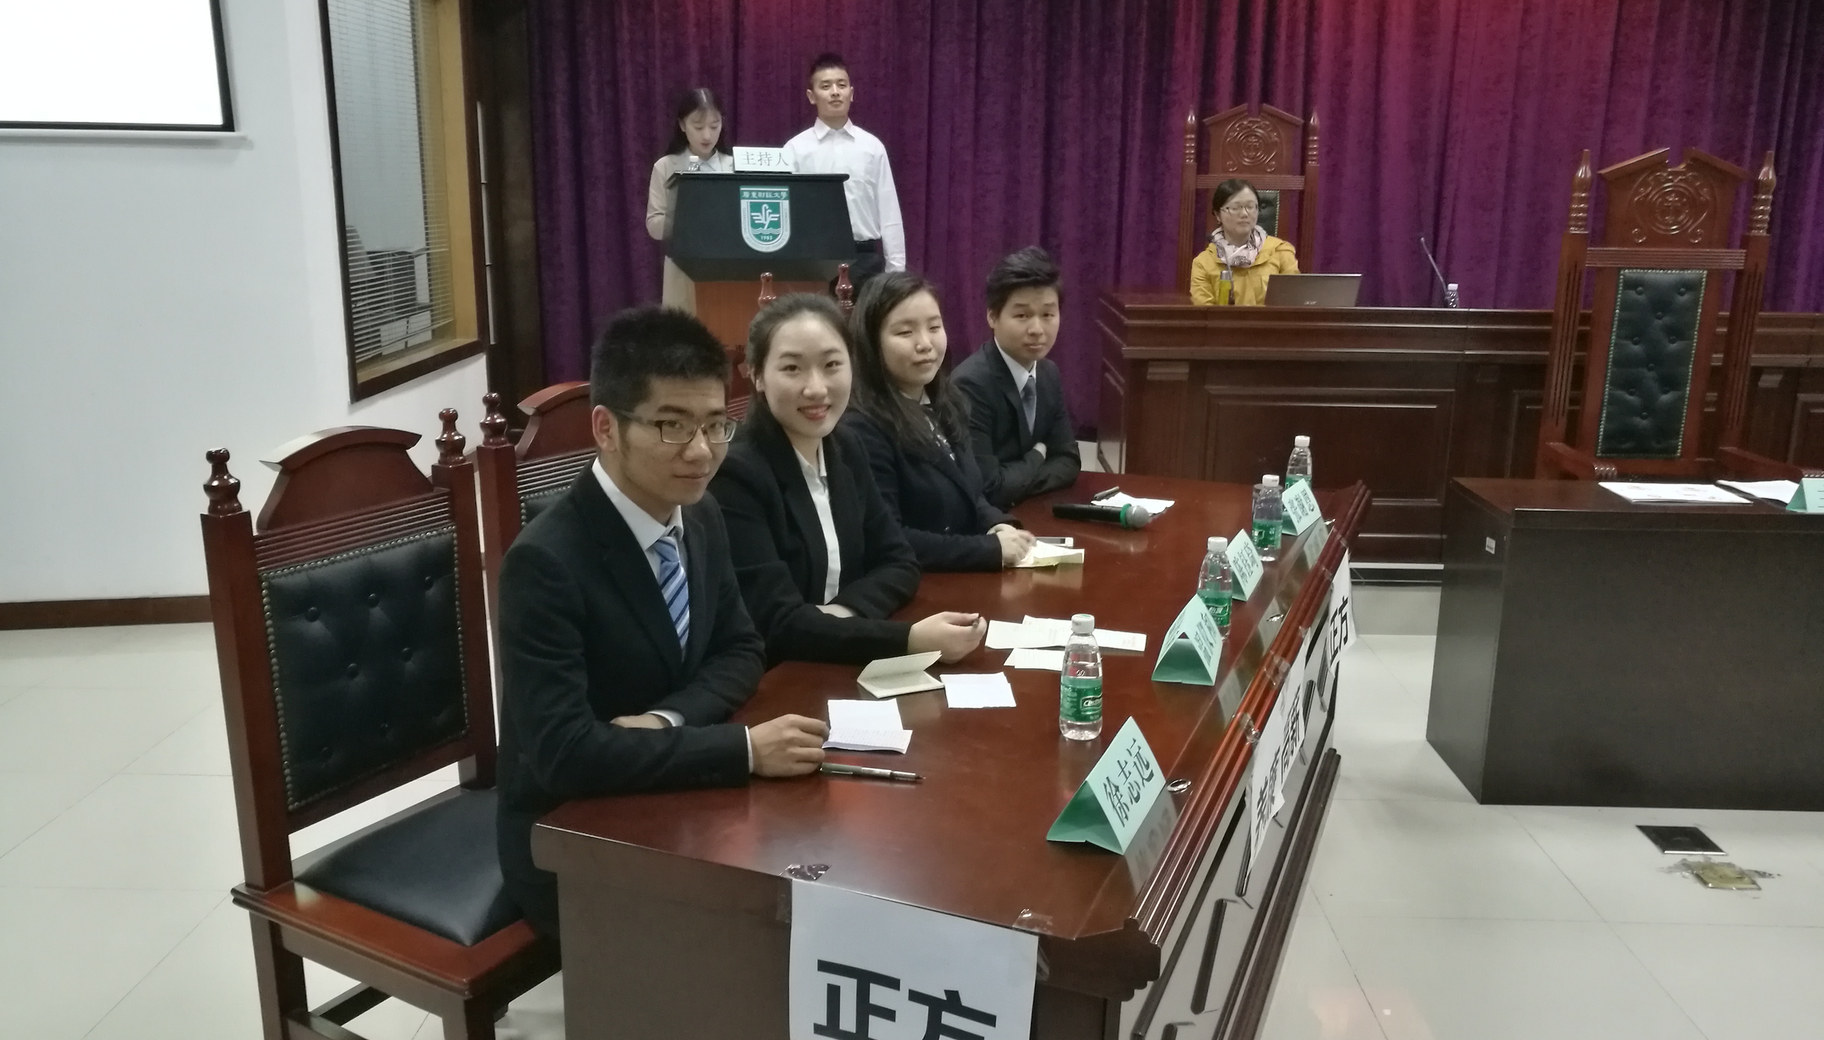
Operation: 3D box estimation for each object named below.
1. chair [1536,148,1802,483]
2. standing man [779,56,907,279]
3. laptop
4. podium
[{"bbox_3d":[2.251,-0.254,4.213,0.620,1.630,0.600,1,14,-1],"label":"chair"},{"bbox_3d":[-0.298,-0.889,5.578,0.530,1.775,0.320,-1,14,-6],"label":"standing man"},{"bbox_3d":[1.454,-0.837,5.418,0.370,0.220,0.320,-2,14,-10],"label":"laptop"},{"bbox_3d":[-0.605,-0.702,5.770,0.710,1.350,0.500,-2,14,-9],"label":"podium"}]

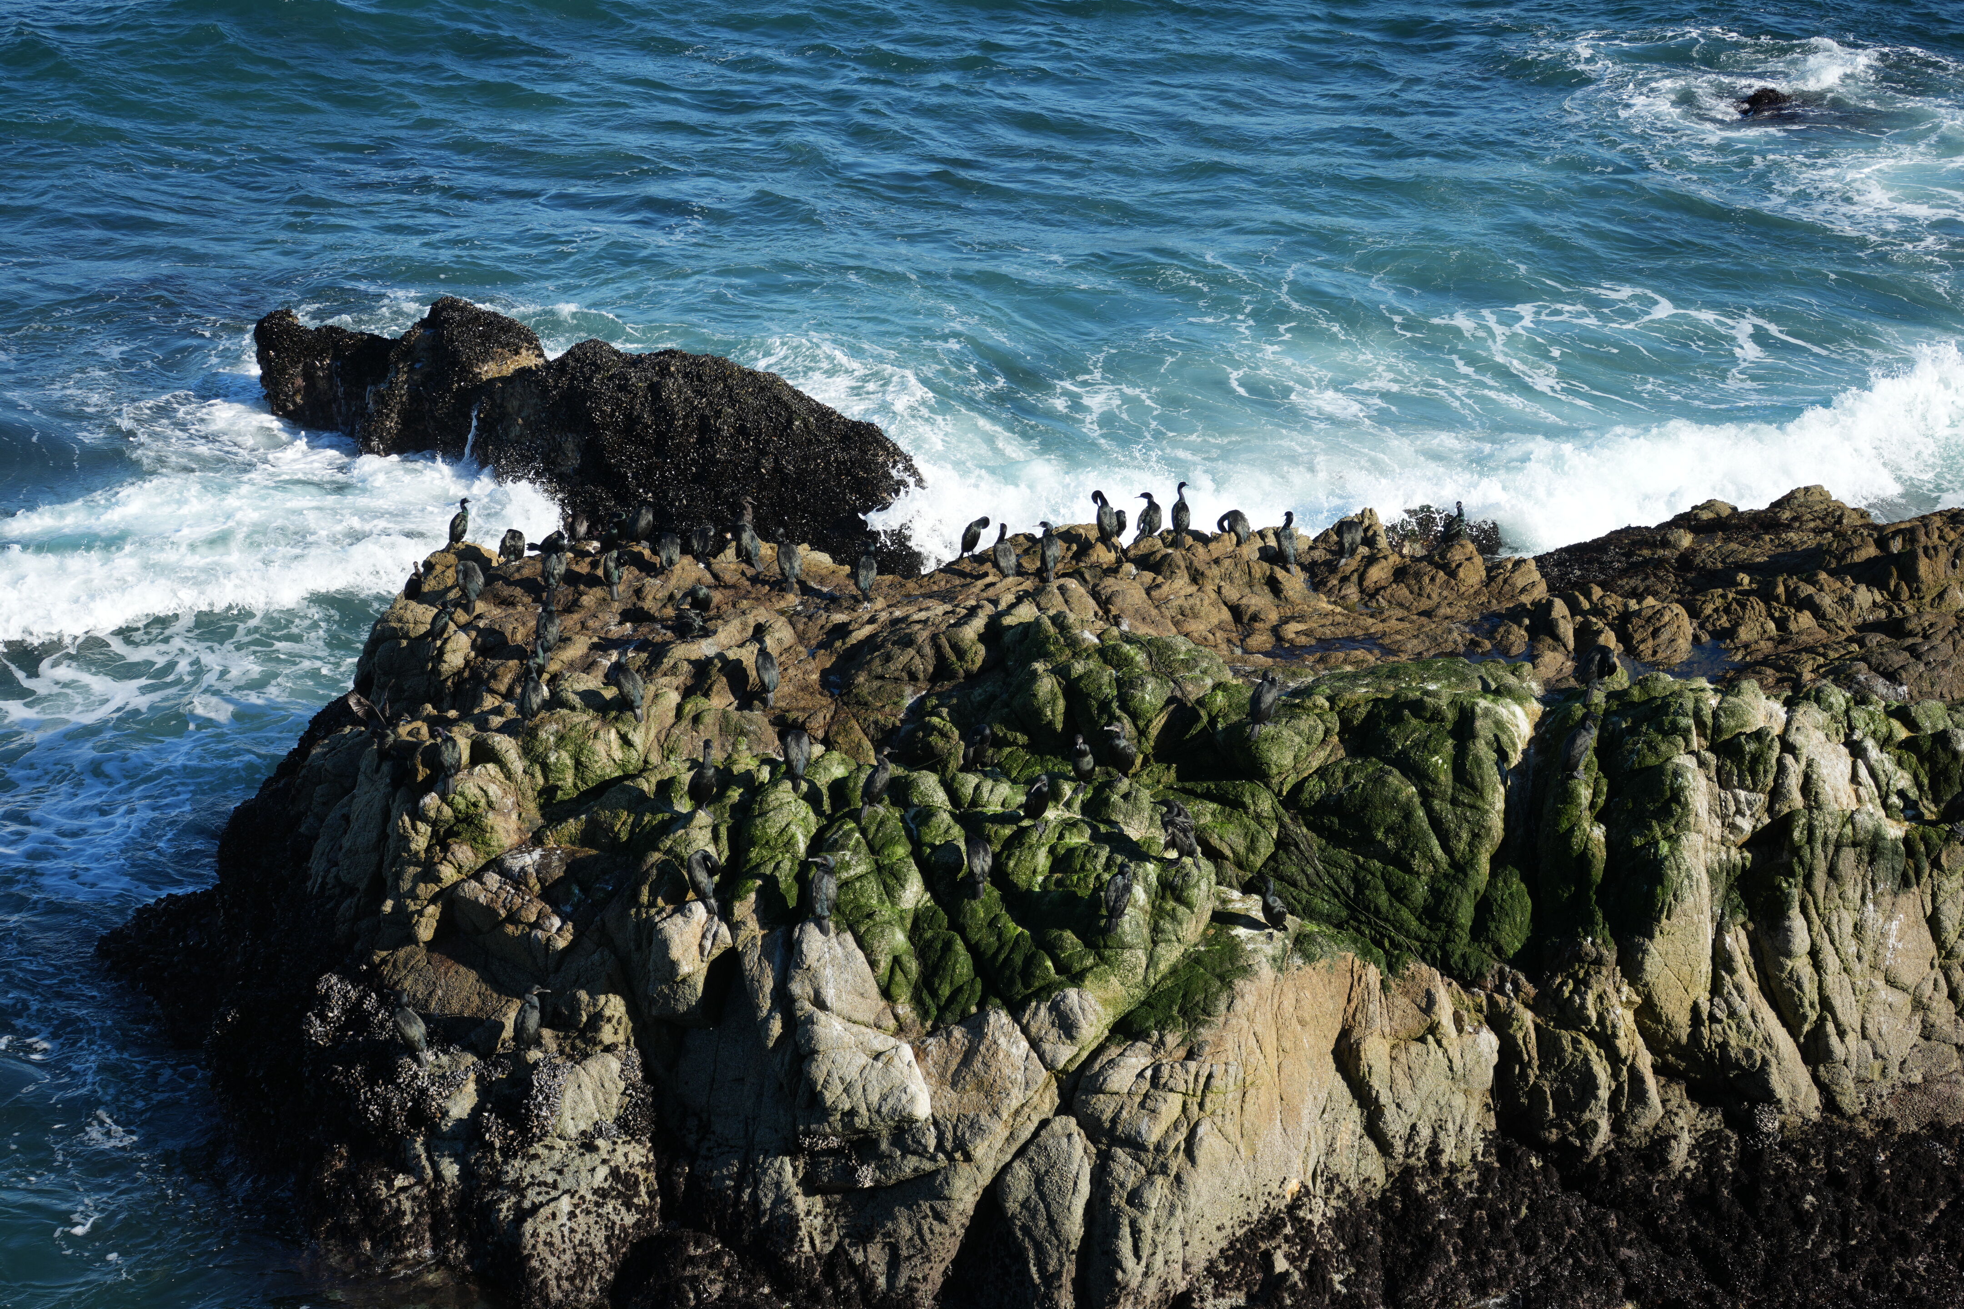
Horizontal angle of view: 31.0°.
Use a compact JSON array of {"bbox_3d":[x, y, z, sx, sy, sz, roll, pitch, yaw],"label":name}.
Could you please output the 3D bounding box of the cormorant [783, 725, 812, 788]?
[{"bbox_3d":[-1.401,0.806,27.000,0.200,0.440,0.340,0,20,0],"label":"cormorant"}]

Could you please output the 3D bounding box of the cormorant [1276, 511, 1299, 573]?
[{"bbox_3d":[3.014,-1.121,35.000,0.190,0.570,0.350,-5,20,-14],"label":"cormorant"}]

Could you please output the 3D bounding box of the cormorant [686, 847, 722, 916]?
[{"bbox_3d":[-2.042,1.670,26.000,0.220,0.440,0.340,-8,21,-21],"label":"cormorant"}]

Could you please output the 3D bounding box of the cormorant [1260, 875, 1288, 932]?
[{"bbox_3d":[2.407,2.054,29.200,0.190,0.490,0.300,17,25,42],"label":"cormorant"}]

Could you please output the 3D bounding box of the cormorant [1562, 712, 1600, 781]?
[{"bbox_3d":[4.574,0.700,27.000,0.310,0.490,0.200,-13,24,-33],"label":"cormorant"}]

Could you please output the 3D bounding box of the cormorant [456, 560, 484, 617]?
[{"bbox_3d":[-4.835,-0.631,33.500,0.210,0.500,0.360,3,20,9],"label":"cormorant"}]

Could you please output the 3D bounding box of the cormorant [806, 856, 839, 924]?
[{"bbox_3d":[-1.165,1.755,26.000,0.210,0.510,0.330,-1,20,-4],"label":"cormorant"}]

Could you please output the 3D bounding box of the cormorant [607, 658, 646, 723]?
[{"bbox_3d":[-2.787,0.278,28.000,0.210,0.490,0.350,-13,24,-33],"label":"cormorant"}]

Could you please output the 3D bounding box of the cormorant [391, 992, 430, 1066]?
[{"bbox_3d":[-4.073,2.655,25.200,0.210,0.480,0.370,-16,25,-37],"label":"cormorant"}]

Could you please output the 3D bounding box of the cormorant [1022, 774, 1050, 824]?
[{"bbox_3d":[0.475,1.271,30.900,0.200,0.460,0.300,-6,19,-17],"label":"cormorant"}]

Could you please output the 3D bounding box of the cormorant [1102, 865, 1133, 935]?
[{"bbox_3d":[1.116,2.029,29.300,0.220,0.550,0.330,4,18,11],"label":"cormorant"}]

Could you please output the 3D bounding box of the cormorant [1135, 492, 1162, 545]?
[{"bbox_3d":[1.667,-1.368,35.500,0.220,0.500,0.360,11,22,28],"label":"cormorant"}]

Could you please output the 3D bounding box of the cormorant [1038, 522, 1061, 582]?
[{"bbox_3d":[0.678,-1.017,35.600,0.180,0.570,0.330,-2,18,-5],"label":"cormorant"}]

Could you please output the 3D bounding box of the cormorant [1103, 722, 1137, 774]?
[{"bbox_3d":[1.188,0.799,30.500,0.220,0.460,0.360,13,23,33],"label":"cormorant"}]

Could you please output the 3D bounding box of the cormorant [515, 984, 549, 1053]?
[{"bbox_3d":[-3.194,2.580,25.200,0.290,0.470,0.200,5,21,14],"label":"cormorant"}]

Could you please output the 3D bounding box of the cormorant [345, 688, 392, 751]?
[{"bbox_3d":[-4.789,0.508,27.700,0.320,0.420,0.480,-5,21,-14],"label":"cormorant"}]

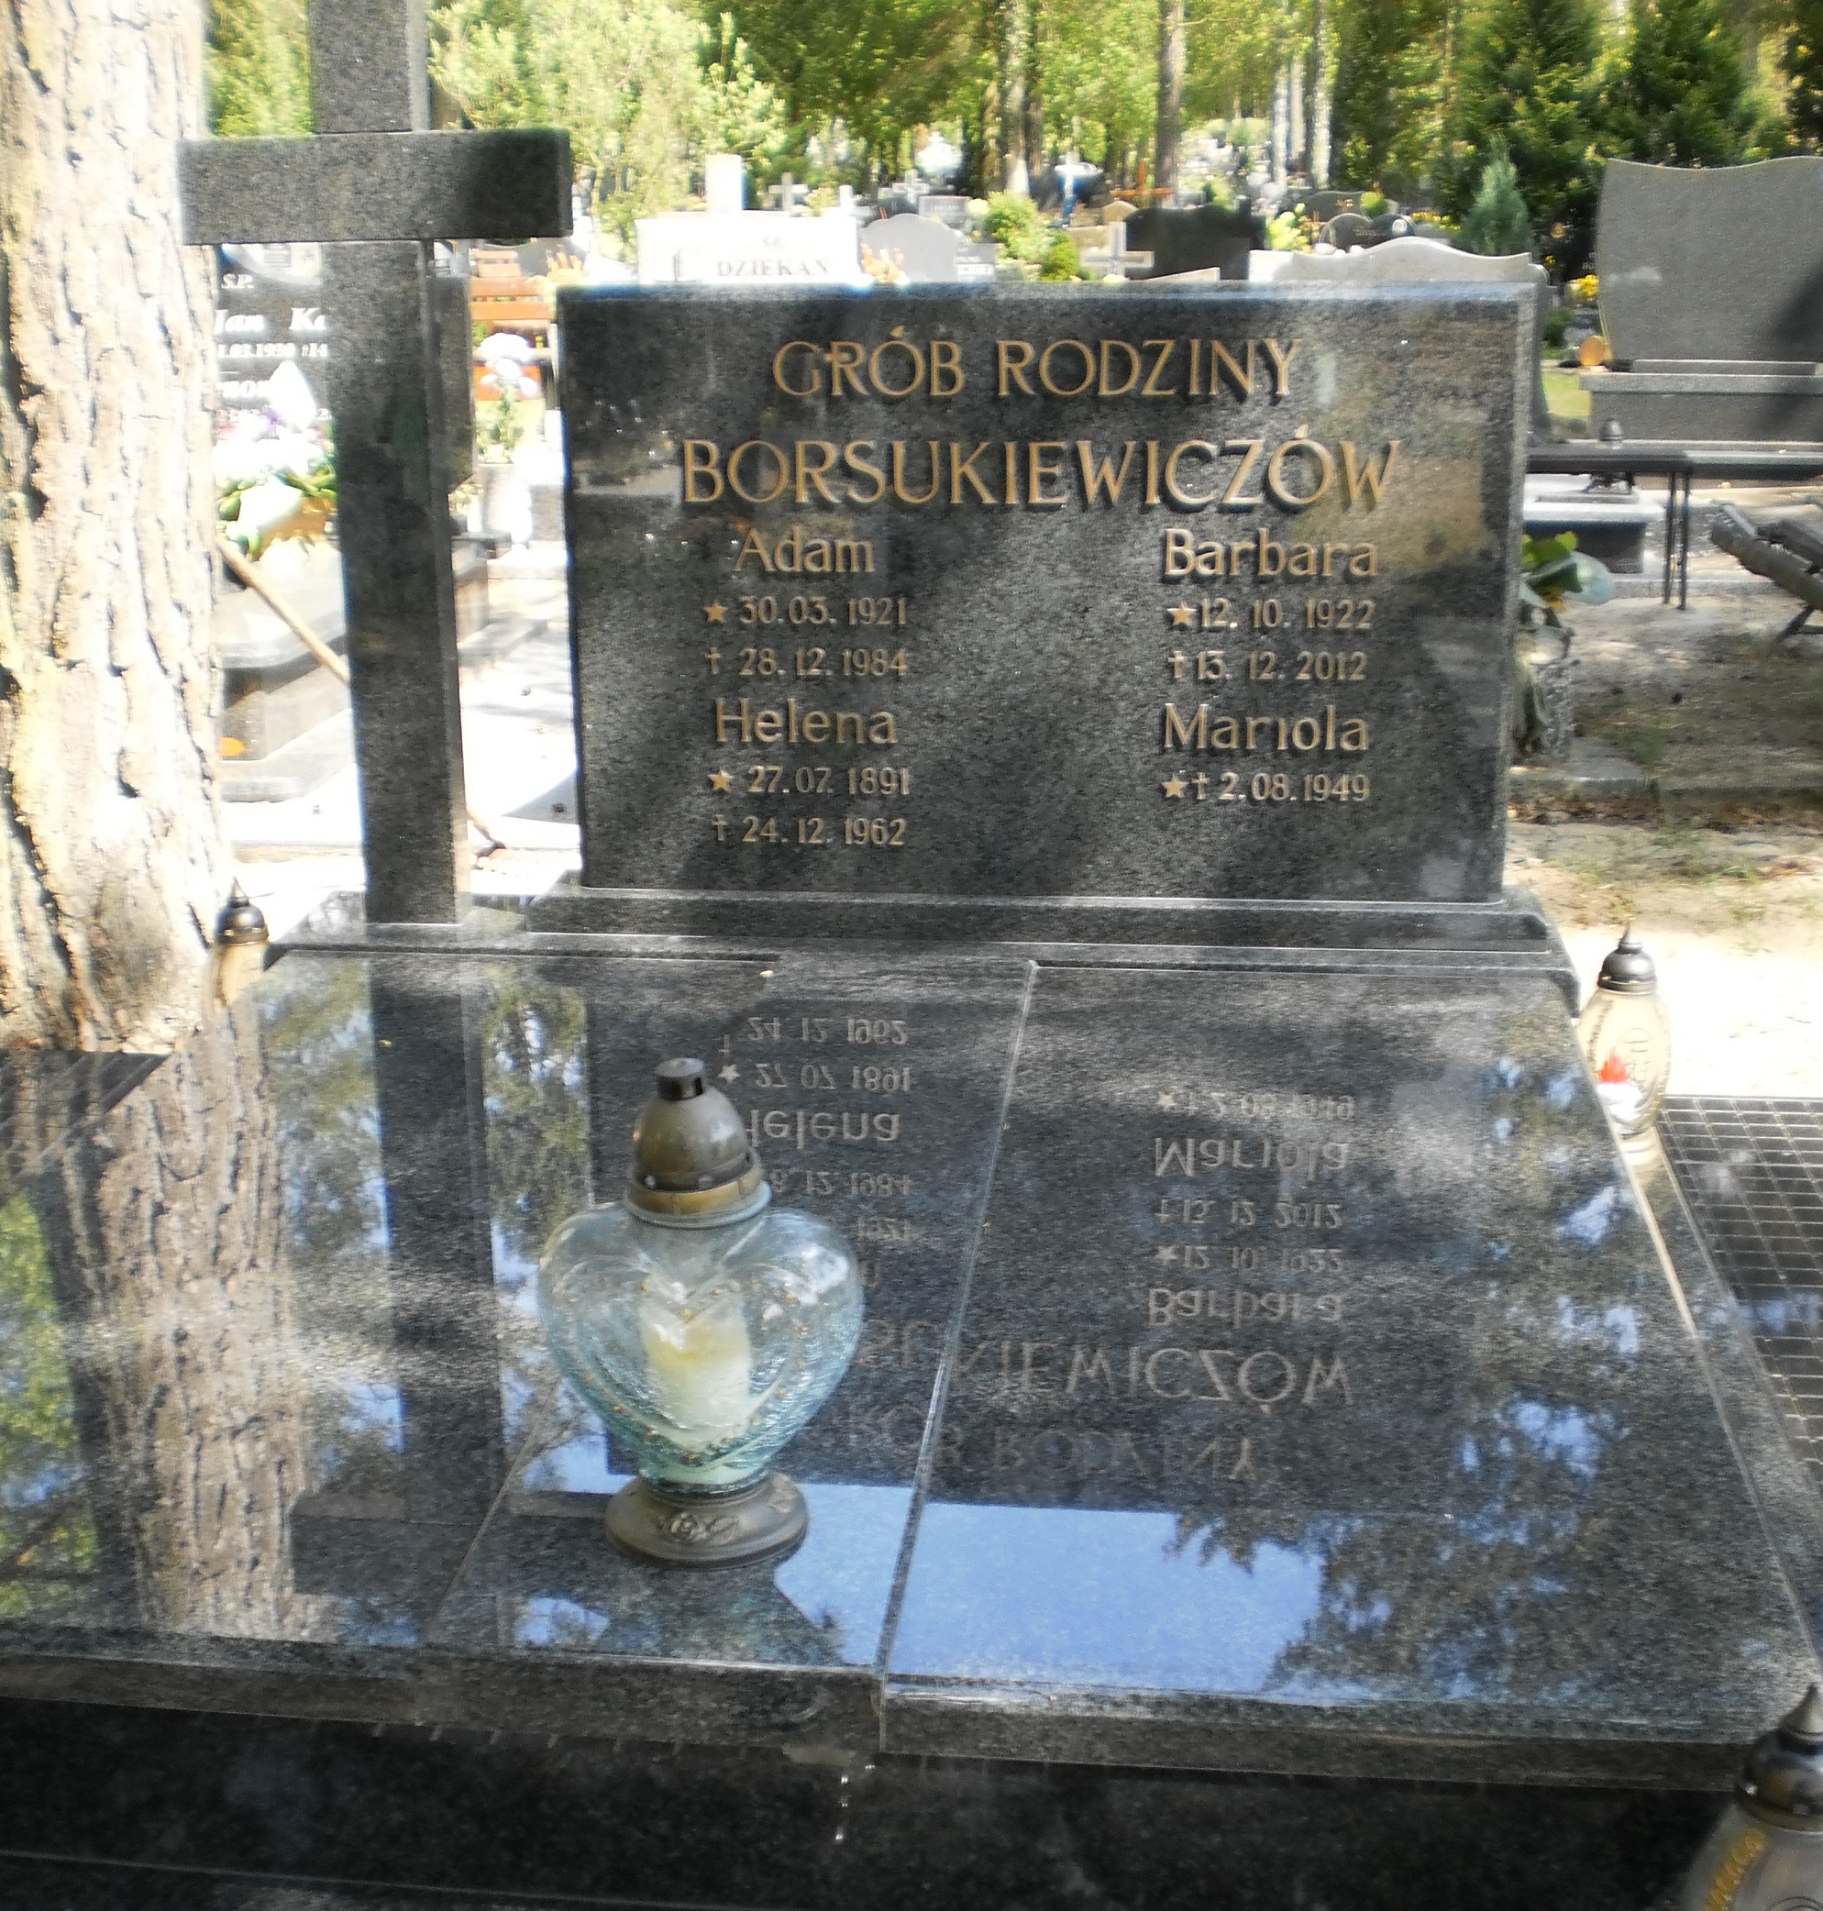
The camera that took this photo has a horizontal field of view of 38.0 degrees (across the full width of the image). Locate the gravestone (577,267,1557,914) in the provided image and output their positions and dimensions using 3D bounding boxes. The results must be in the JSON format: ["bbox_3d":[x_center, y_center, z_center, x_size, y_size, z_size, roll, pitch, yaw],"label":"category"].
[{"bbox_3d":[0.158,-0.445,3.293,1.170,0.740,0.100,1,18,6],"label":"gravestone"}]

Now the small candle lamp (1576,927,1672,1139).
[{"bbox_3d":[0.856,0.099,3.181,0.114,0.266,0.114,1,18,6],"label":"small candle lamp"}]

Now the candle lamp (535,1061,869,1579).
[{"bbox_3d":[-0.155,0.248,1.938,0.240,0.367,0.155,1,18,6],"label":"candle lamp"}]

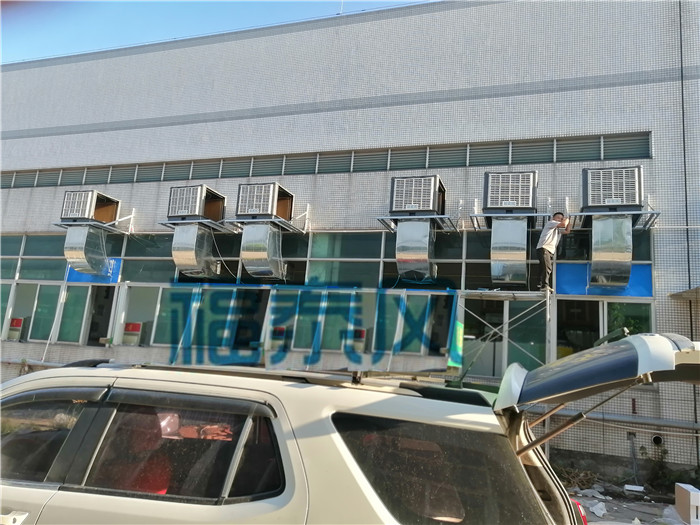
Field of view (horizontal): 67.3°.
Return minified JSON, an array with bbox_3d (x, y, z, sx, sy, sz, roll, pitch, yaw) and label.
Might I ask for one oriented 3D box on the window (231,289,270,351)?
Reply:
[{"bbox_3d":[-2.438,1.368,12.791,0.925,1.446,0.100,1,-10,18],"label":"window"}]

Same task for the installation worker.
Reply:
[{"bbox_3d":[4.284,-0.240,11.034,0.620,1.674,0.500,3,-10,9],"label":"installation worker"}]

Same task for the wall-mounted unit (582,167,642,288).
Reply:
[{"bbox_3d":[5.328,-0.662,10.863,1.049,2.268,1.160,1,-10,19],"label":"wall-mounted unit"}]

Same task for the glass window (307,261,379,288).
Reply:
[{"bbox_3d":[-0.151,0.272,12.243,1.801,0.615,0.100,1,-10,18],"label":"glass window"}]

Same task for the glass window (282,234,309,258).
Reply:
[{"bbox_3d":[-1.929,-0.423,13.643,1.916,0.689,0.080,1,-10,18],"label":"glass window"}]

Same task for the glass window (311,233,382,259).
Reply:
[{"bbox_3d":[-0.111,-0.411,13.036,1.919,0.697,0.080,1,-10,18],"label":"glass window"}]

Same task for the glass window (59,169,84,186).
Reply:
[{"bbox_3d":[-8.831,-2.726,16.762,0.961,0.635,0.080,1,-10,19],"label":"glass window"}]

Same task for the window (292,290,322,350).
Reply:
[{"bbox_3d":[-0.994,1.359,12.316,0.587,1.394,0.100,1,-10,18],"label":"window"}]

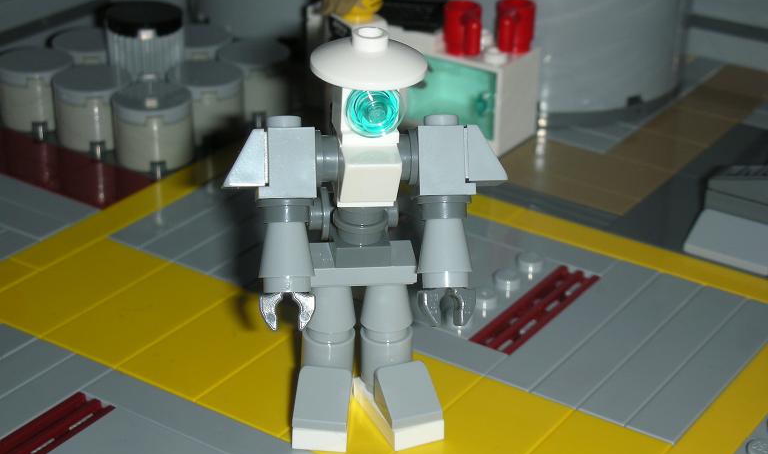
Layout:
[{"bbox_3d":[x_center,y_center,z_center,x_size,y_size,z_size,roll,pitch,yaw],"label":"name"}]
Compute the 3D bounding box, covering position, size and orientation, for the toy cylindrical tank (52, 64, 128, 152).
[{"bbox_3d":[-0.059,-0.024,0.329,0.016,0.013,0.016,1,27,-1],"label":"toy cylindrical tank"}]

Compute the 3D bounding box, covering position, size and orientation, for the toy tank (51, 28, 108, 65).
[{"bbox_3d":[-0.063,-0.034,0.349,0.016,0.013,0.016,18,31,29],"label":"toy tank"}]

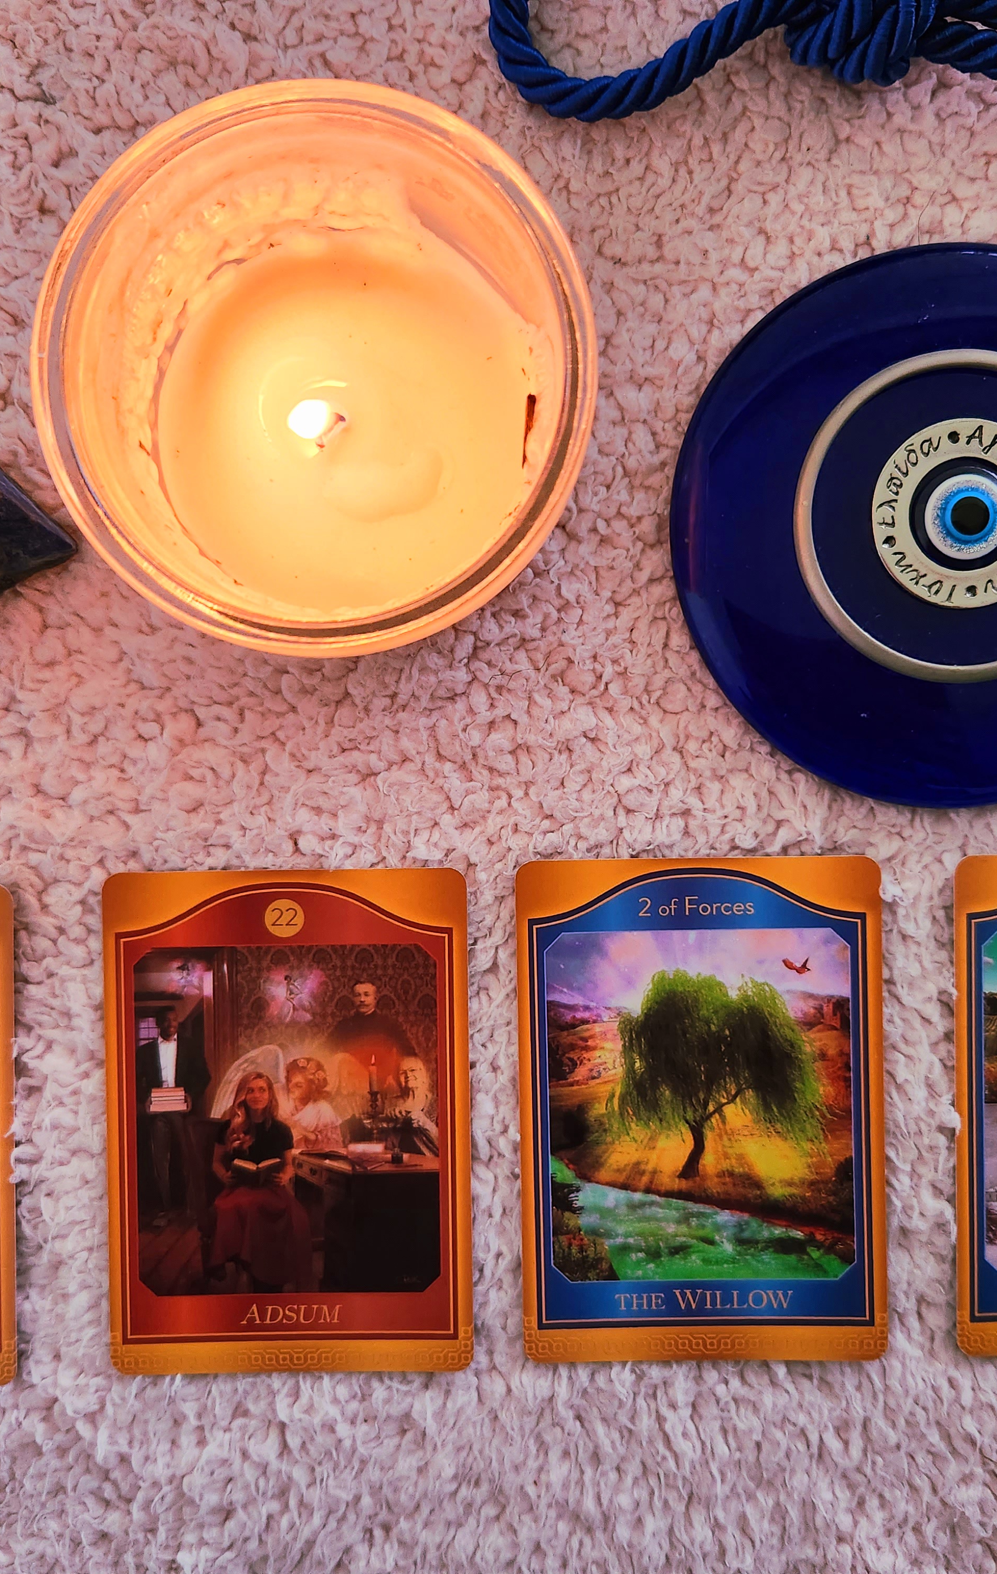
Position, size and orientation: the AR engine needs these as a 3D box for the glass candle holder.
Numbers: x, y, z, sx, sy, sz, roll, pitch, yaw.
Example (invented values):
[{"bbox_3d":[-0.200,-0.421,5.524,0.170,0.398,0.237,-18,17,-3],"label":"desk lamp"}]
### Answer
[{"bbox_3d":[-0.027,-0.062,0.235,0.082,0.062,0.082,0,92,0],"label":"glass candle holder"}]

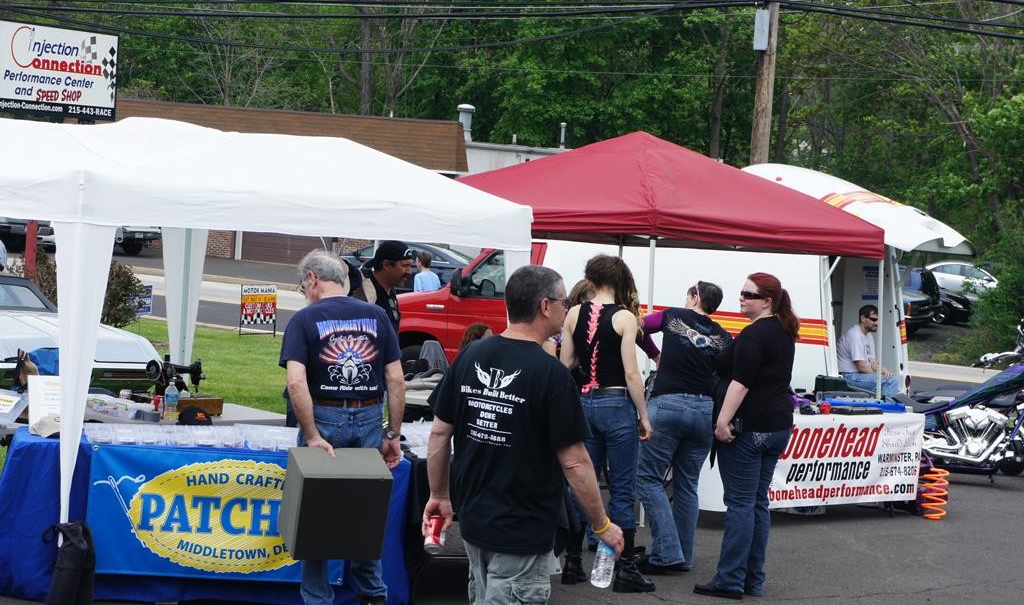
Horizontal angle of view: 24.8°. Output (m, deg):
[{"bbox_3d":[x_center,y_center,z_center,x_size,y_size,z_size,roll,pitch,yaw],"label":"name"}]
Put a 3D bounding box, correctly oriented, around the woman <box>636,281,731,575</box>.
[{"bbox_3d":[0.994,0.724,13.500,0.500,1.640,0.460,2,1,-30],"label":"woman"}]

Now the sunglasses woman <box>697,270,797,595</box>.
[{"bbox_3d":[1.253,0.708,12.400,0.460,1.690,0.480,3,1,28],"label":"sunglasses woman"}]

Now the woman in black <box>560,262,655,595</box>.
[{"bbox_3d":[0.505,0.646,12.450,0.490,1.750,0.400,3,1,12],"label":"woman in black"}]

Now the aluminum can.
[{"bbox_3d":[-0.258,0.775,7.800,0.066,0.122,0.066,2,-30,1],"label":"aluminum can"}]

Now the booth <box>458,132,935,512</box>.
[{"bbox_3d":[1.026,0.105,17.253,2.850,2.720,3.000,2,1,-44],"label":"booth"}]

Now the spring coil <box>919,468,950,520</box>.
[{"bbox_3d":[3.082,1.374,16.949,0.190,0.385,0.190,3,1,11],"label":"spring coil"}]

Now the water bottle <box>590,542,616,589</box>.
[{"bbox_3d":[0.311,0.829,7.550,0.065,0.200,0.065,12,-9,0],"label":"water bottle"}]

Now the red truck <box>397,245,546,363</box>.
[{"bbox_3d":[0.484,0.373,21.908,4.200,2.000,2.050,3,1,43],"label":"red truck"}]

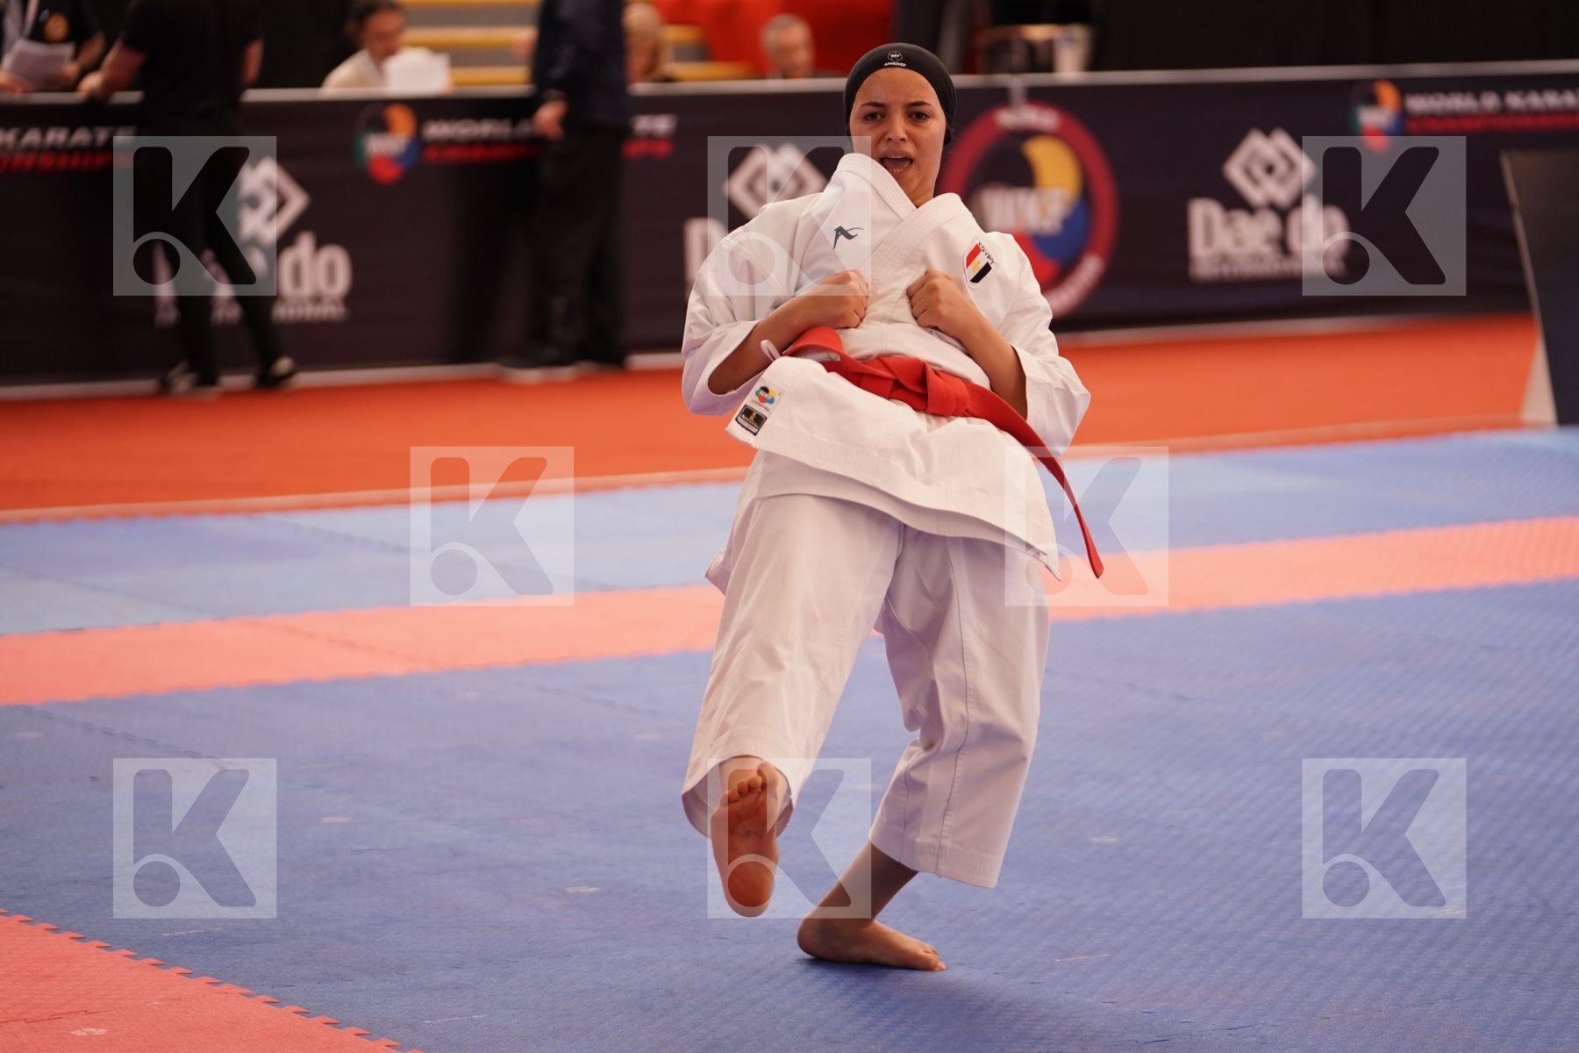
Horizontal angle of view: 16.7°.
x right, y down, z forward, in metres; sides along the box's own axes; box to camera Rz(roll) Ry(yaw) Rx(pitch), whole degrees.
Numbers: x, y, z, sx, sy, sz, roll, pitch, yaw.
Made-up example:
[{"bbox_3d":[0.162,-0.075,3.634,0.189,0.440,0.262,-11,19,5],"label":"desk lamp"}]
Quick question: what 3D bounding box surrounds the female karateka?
[{"bbox_3d":[0.140,-0.015,7.680,0.630,1.330,0.920,0,6,-5],"label":"female karateka"}]

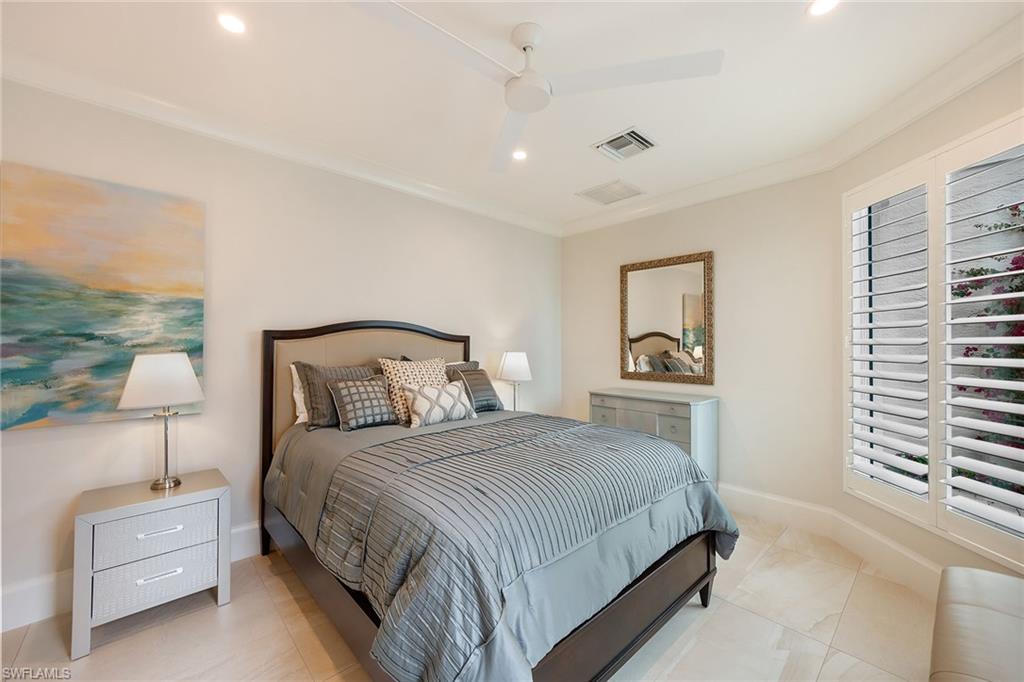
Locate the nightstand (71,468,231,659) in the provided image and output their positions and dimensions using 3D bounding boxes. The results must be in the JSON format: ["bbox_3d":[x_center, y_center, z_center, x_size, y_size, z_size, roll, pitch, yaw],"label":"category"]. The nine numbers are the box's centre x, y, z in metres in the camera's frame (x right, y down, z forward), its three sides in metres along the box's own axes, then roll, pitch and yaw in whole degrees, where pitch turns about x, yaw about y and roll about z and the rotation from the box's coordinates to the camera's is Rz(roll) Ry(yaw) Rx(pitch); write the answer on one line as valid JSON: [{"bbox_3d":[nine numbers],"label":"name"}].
[{"bbox_3d":[-1.858,1.090,2.091,0.573,0.625,0.420,0,-1,-43],"label":"nightstand"}]

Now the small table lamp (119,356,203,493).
[{"bbox_3d":[-1.860,0.425,2.127,0.347,0.712,0.306,0,-1,-43],"label":"small table lamp"}]

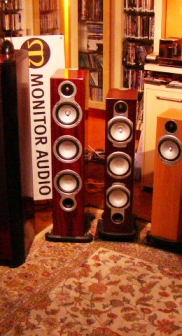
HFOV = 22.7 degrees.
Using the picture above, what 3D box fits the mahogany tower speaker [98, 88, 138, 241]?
[{"bbox_3d":[0.195,-0.017,3.014,0.240,0.935,0.330,3,20,6],"label":"mahogany tower speaker"}]

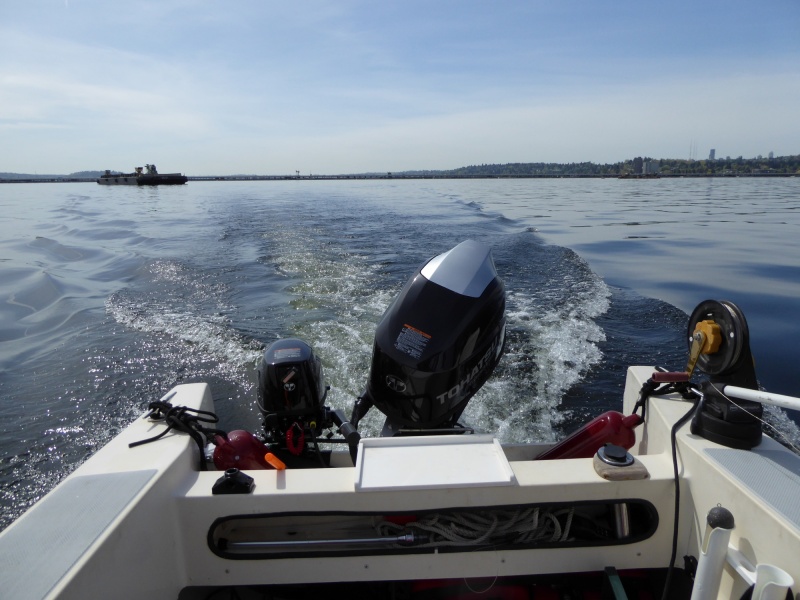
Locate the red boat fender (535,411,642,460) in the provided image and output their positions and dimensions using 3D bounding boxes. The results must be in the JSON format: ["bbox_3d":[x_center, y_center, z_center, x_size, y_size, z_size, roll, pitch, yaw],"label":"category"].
[{"bbox_3d":[0.690,0.615,2.263,0.580,0.165,0.165,-39,10,19],"label":"red boat fender"}]

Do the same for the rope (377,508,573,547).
[{"bbox_3d":[0.270,0.807,2.096,0.720,0.130,0.180,-1,9,-3],"label":"rope"}]

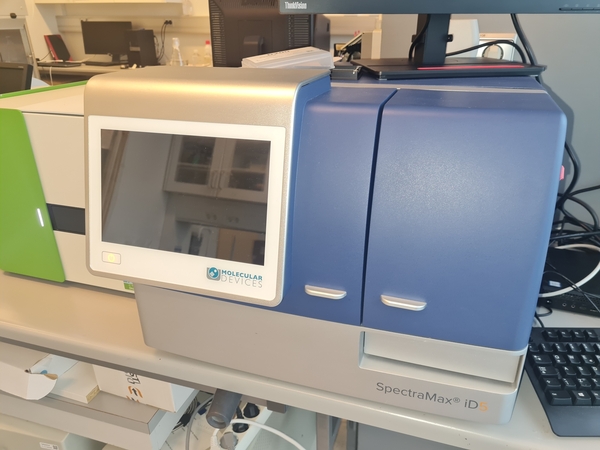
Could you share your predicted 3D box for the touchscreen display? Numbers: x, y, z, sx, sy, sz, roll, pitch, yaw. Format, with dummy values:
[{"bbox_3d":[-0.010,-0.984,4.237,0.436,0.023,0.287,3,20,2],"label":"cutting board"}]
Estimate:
[{"bbox_3d":[-0.136,-0.036,0.530,0.217,0.136,0.020,7,11,16],"label":"touchscreen display"}]

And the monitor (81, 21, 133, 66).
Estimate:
[{"bbox_3d":[-1.905,-1.808,4.513,0.535,0.420,0.190,4,23,8],"label":"monitor"}]

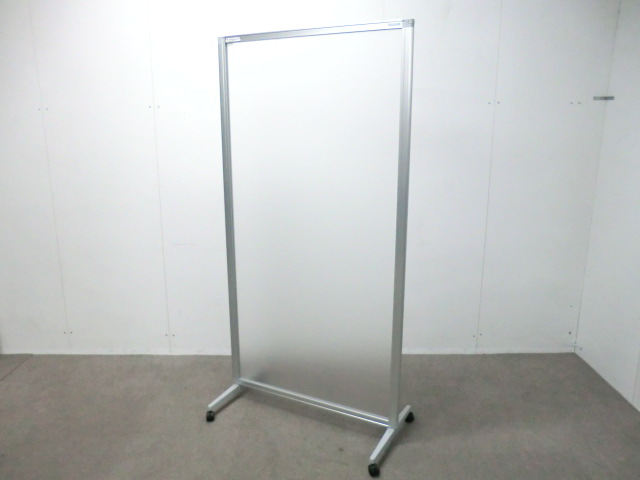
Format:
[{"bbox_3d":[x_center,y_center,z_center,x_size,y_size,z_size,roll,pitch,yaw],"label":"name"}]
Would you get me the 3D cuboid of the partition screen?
[{"bbox_3d":[-0.049,0.014,2.262,0.905,1.800,0.500,6,14,27],"label":"partition screen"}]

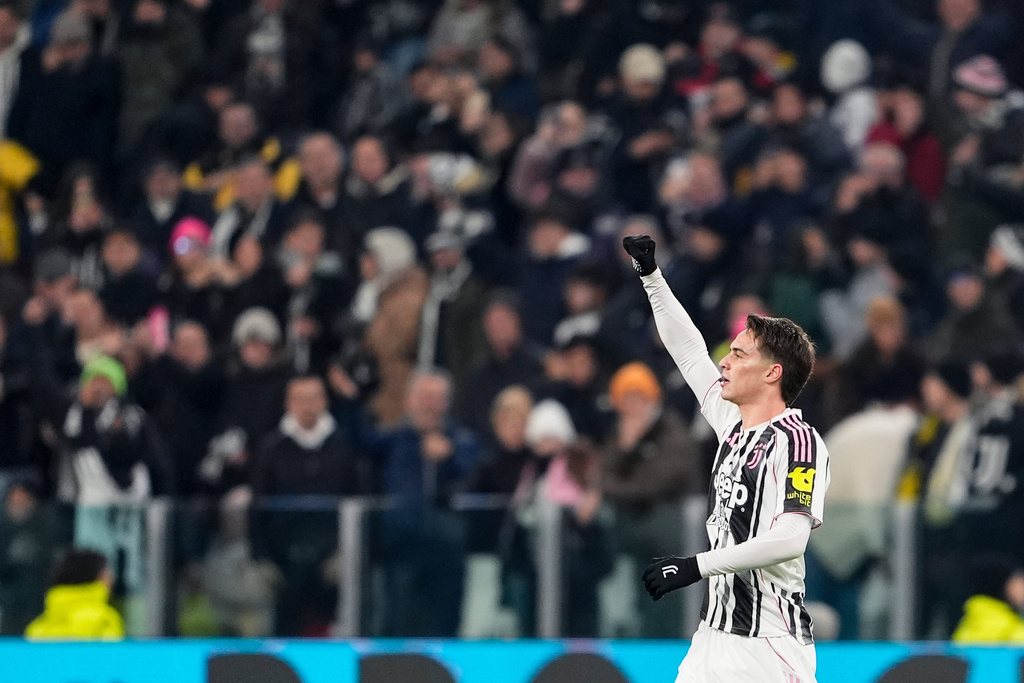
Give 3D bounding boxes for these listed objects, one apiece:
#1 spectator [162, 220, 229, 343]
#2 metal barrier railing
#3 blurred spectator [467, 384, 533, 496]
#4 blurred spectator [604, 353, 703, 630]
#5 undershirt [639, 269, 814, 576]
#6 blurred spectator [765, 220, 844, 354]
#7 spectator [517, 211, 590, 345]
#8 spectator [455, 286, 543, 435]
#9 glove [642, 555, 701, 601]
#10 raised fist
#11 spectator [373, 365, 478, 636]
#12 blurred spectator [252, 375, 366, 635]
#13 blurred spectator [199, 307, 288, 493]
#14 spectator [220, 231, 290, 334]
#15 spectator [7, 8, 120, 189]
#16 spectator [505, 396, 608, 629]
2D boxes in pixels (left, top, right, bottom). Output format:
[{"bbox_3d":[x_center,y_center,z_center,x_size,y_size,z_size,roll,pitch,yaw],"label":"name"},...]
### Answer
[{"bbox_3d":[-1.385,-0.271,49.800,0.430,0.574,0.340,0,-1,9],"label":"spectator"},{"bbox_3d":[-0.094,1.089,42.000,3.200,1.050,0.080,0,-2,0],"label":"metal barrier railing"},{"bbox_3d":[-0.021,0.961,43.200,0.480,1.580,0.360,0,-2,9],"label":"blurred spectator"},{"bbox_3d":[0.523,0.903,43.000,0.520,1.650,0.400,0,-2,11],"label":"blurred spectator"},{"bbox_3d":[0.587,0.226,31.000,0.380,0.860,0.500,1,-2,-35],"label":"undershirt"},{"bbox_3d":[1.159,0.390,44.800,0.500,1.680,0.380,0,-2,9],"label":"blurred spectator"},{"bbox_3d":[0.193,0.214,54.776,0.500,1.680,0.360,0,-2,9],"label":"spectator"},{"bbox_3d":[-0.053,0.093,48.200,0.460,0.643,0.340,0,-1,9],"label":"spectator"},{"bbox_3d":[0.444,0.643,31.300,0.165,0.095,0.085,-23,-2,-6],"label":"glove"},{"bbox_3d":[0.352,-0.237,31.400,0.100,0.115,0.095,-11,-1,-38],"label":"raised fist"},{"bbox_3d":[-0.357,0.987,47.481,0.520,1.740,0.420,0,-1,-3],"label":"spectator"},{"bbox_3d":[-0.850,1.012,47.481,0.520,1.740,0.380,0,-1,0],"label":"blurred spectator"},{"bbox_3d":[-1.123,0.706,48.281,0.520,1.700,0.400,0,-1,9],"label":"blurred spectator"},{"bbox_3d":[-1.115,0.379,49.081,0.500,1.700,0.380,0,-1,11],"label":"spectator"},{"bbox_3d":[-2.026,-0.627,51.281,0.520,1.740,0.400,0,-1,14],"label":"spectator"},{"bbox_3d":[0.156,0.959,42.800,0.460,1.500,0.360,0,-2,17],"label":"spectator"}]

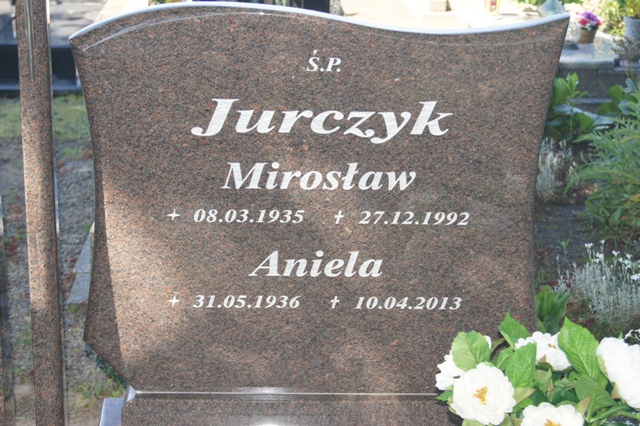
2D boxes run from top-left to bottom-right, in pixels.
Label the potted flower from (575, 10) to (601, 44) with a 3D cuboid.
[{"bbox_3d":[1.421,-0.983,6.300,0.137,0.163,0.135,1,21,-4],"label":"potted flower"}]

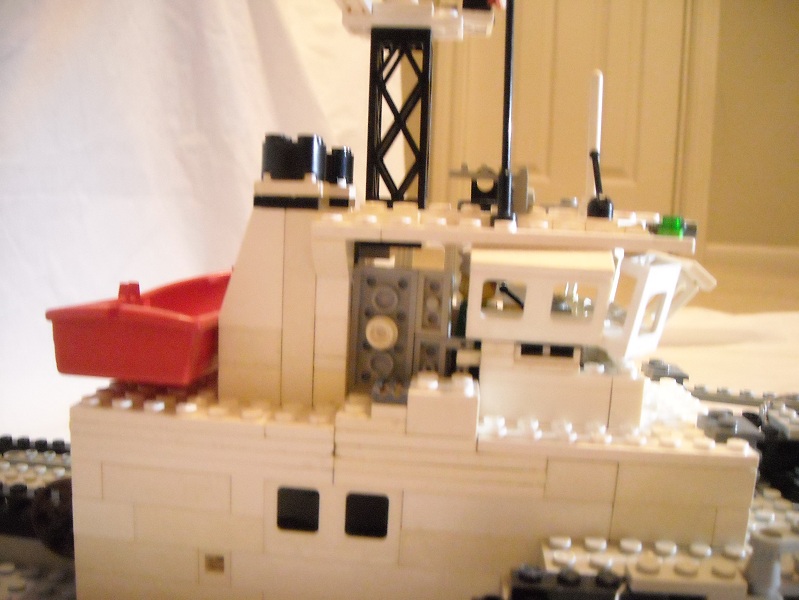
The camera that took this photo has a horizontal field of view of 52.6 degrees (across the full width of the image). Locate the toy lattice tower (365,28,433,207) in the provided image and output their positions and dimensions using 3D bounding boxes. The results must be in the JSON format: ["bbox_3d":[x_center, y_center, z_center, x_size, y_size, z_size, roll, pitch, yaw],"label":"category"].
[{"bbox_3d":[0.000,-0.049,0.225,0.016,0.048,0.016,3,7,4],"label":"toy lattice tower"}]

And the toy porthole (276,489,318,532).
[{"bbox_3d":[-0.024,0.049,0.189,0.010,0.011,0.004,3,7,4],"label":"toy porthole"}]

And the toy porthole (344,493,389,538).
[{"bbox_3d":[-0.007,0.050,0.188,0.010,0.011,0.004,3,7,4],"label":"toy porthole"}]

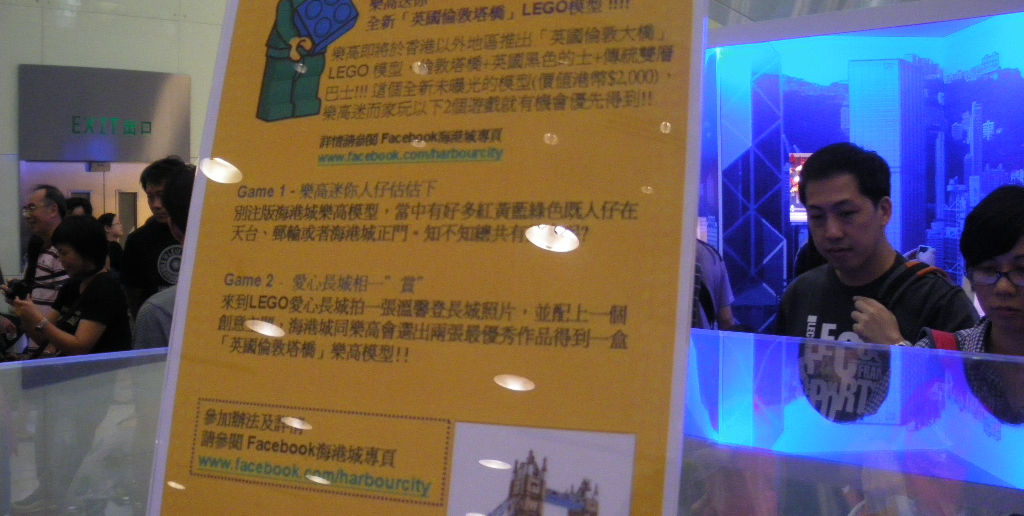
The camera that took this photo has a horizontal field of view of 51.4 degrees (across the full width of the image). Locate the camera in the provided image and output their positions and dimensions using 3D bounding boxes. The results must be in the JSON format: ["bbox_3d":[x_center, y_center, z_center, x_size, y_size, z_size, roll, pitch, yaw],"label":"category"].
[{"bbox_3d":[-1.923,0.123,4.150,0.078,0.083,0.118,-8,4,-28],"label":"camera"}]

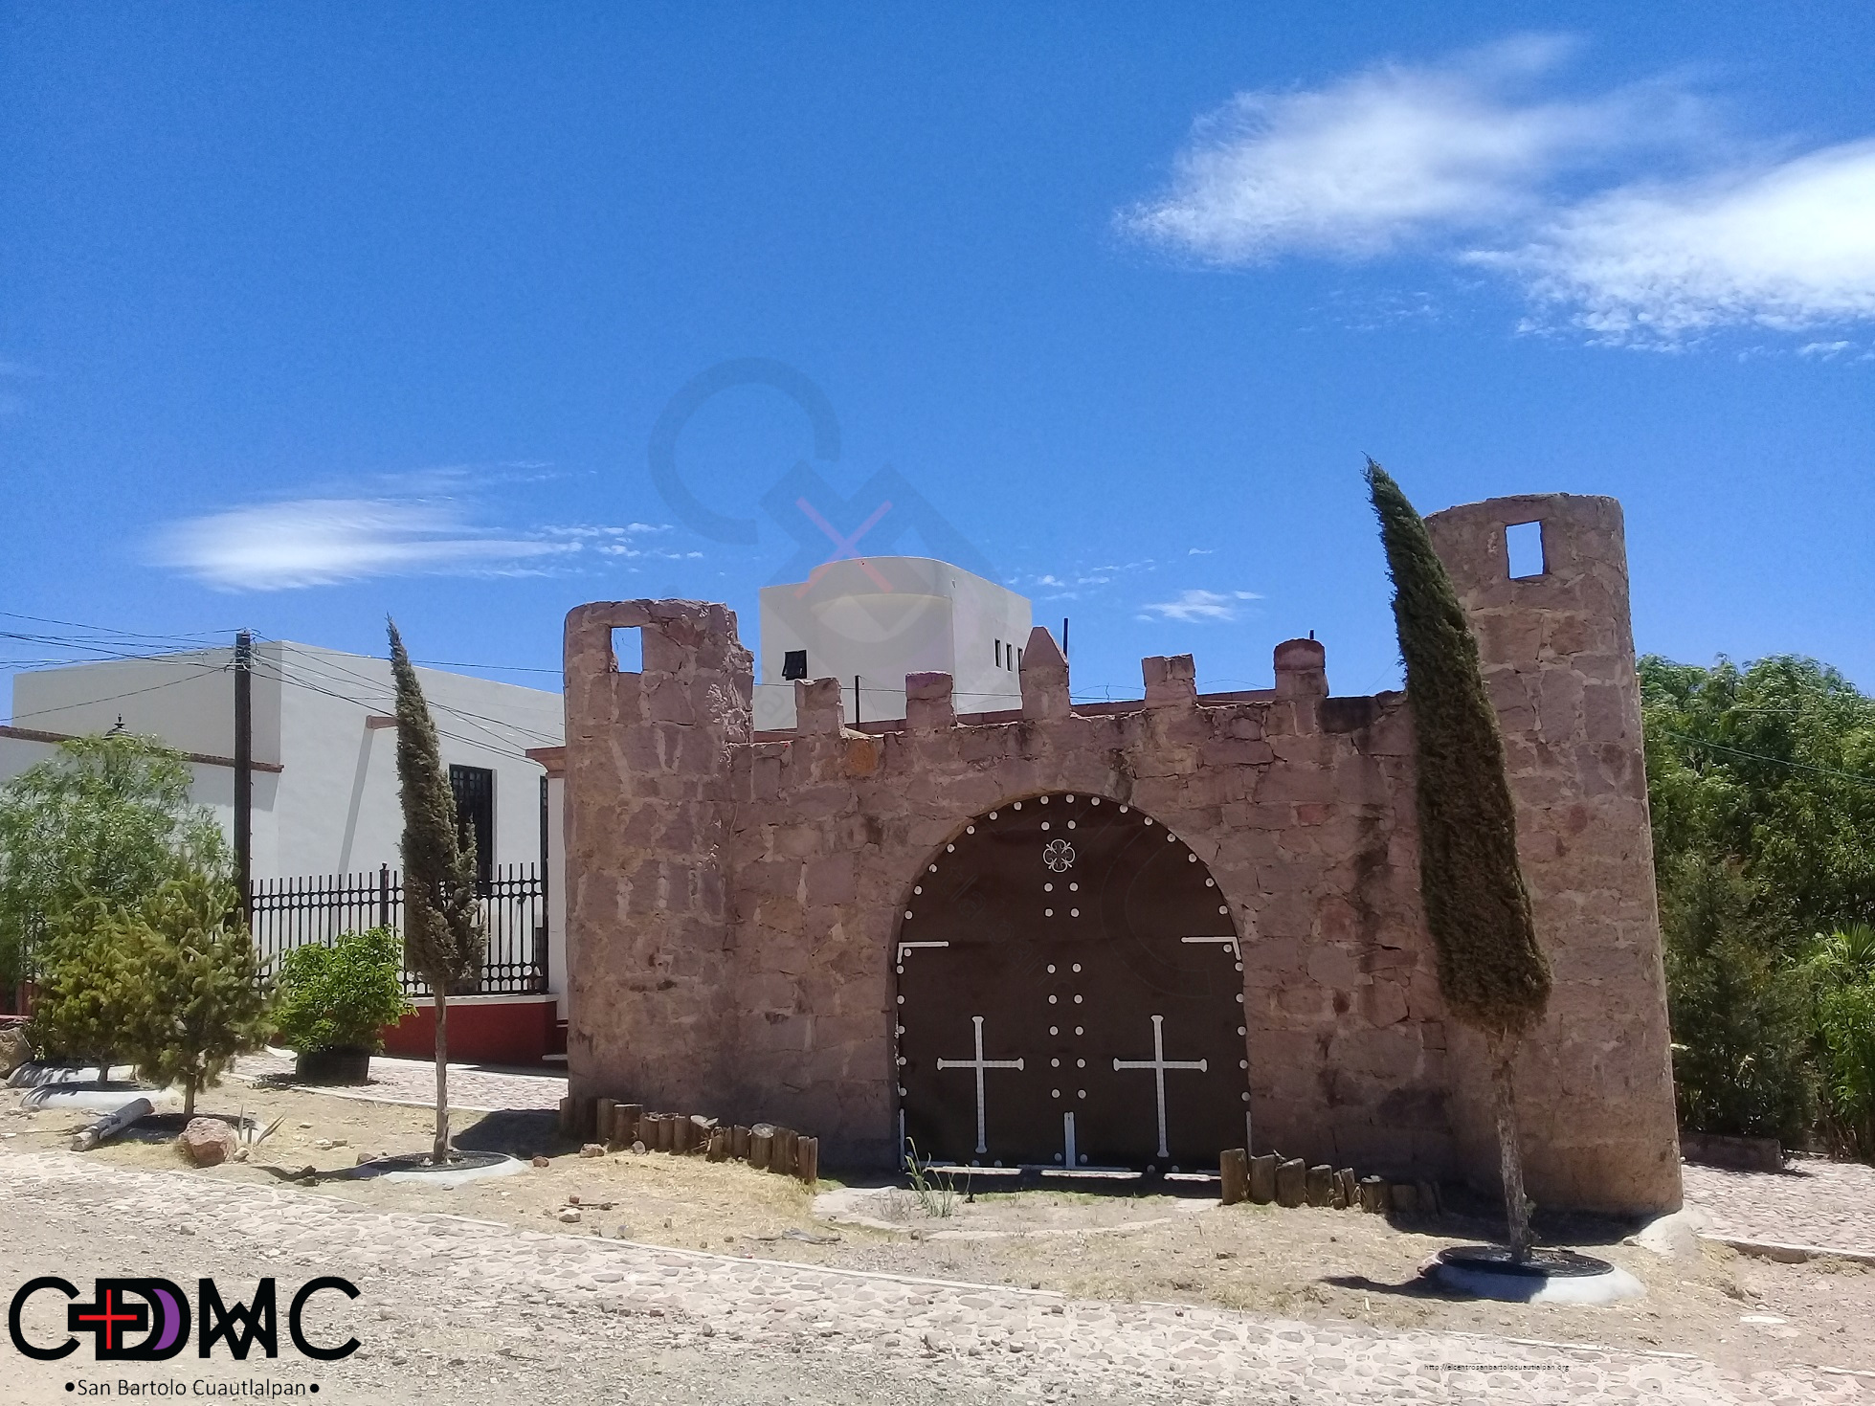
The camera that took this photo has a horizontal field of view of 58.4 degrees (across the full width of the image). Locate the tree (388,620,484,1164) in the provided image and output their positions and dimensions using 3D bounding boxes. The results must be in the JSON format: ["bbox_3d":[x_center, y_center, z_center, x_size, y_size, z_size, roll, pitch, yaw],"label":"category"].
[{"bbox_3d":[-3.314,1.218,11.100,0.612,3.572,0.582,0,-6,-17],"label":"tree"}]

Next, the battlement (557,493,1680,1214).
[{"bbox_3d":[0.637,1.015,10.761,7.186,4.037,1.114,-5,-7,22],"label":"battlement"}]

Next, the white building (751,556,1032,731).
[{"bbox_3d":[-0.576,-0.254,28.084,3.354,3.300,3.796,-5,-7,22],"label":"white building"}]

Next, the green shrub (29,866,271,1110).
[{"bbox_3d":[-6.204,2.290,13.300,1.734,1.914,1.560,1,-7,-25],"label":"green shrub"}]

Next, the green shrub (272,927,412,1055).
[{"bbox_3d":[-5.566,2.696,15.700,1.226,1.177,1.226,0,-7,-19],"label":"green shrub"}]

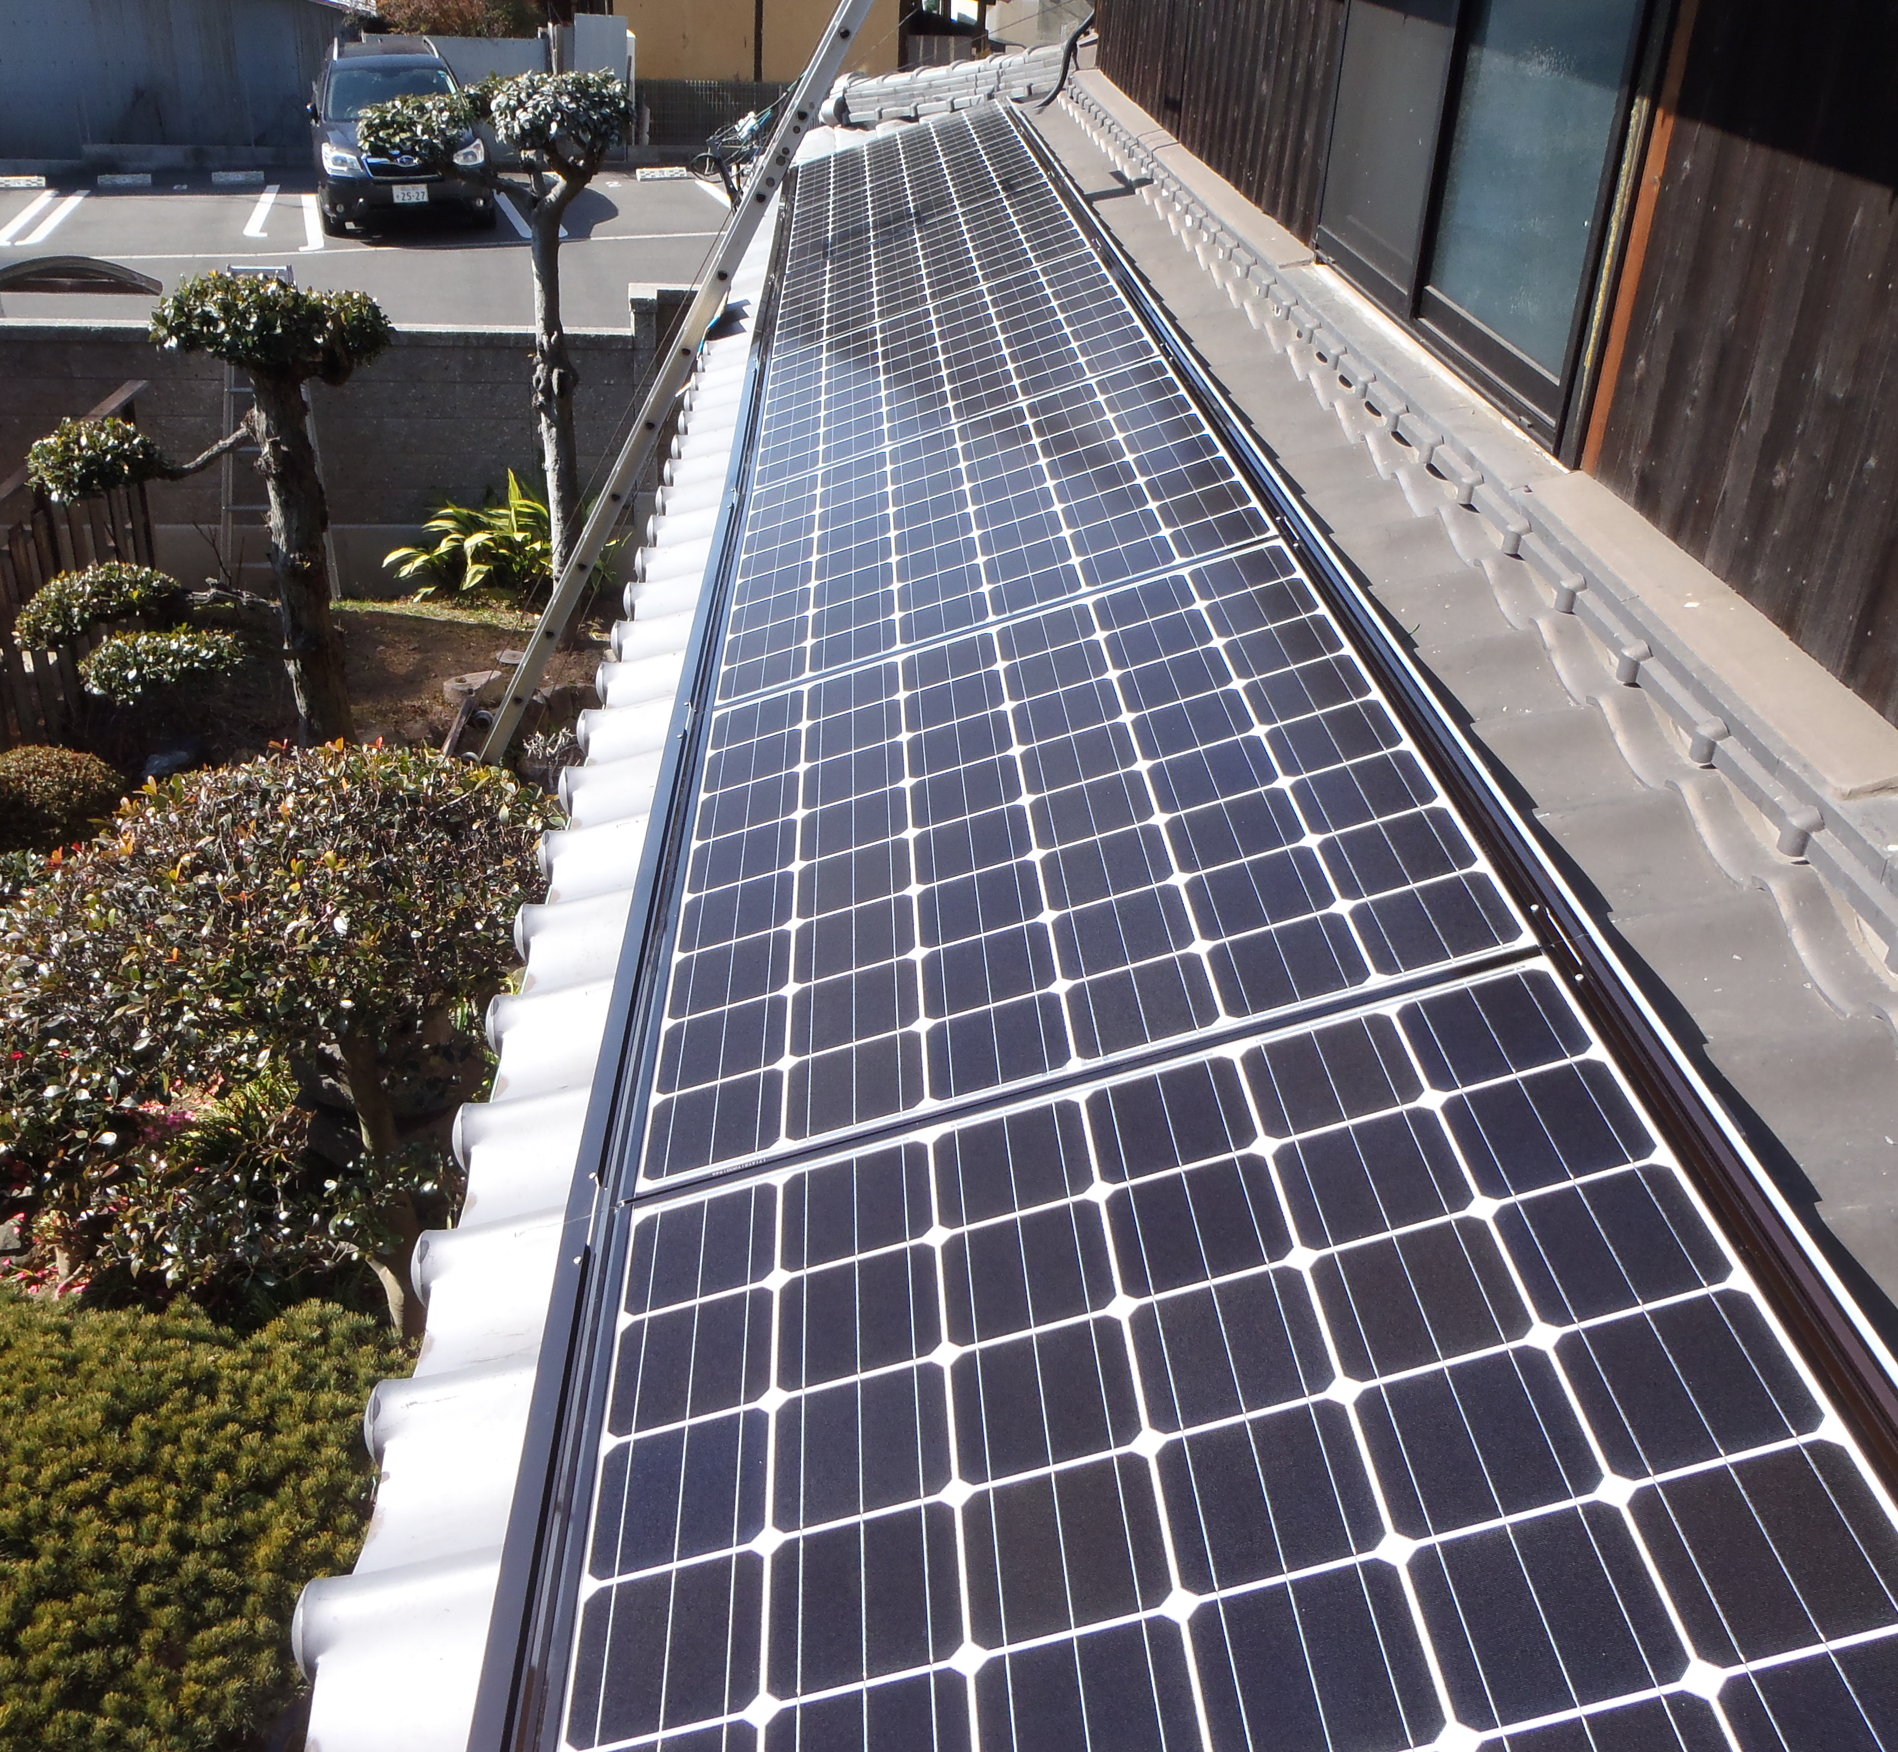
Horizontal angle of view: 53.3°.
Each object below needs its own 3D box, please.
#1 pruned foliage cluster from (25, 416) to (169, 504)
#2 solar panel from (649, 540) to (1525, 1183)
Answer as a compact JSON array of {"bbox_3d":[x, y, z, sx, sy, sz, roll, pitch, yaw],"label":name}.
[{"bbox_3d":[-3.677,-1.795,8.152,0.620,0.370,0.540,-9,30,-22],"label":"pruned foliage cluster"},{"bbox_3d":[0.107,-0.084,2.491,0.980,0.040,1.300,-16,28,6],"label":"solar panel"}]

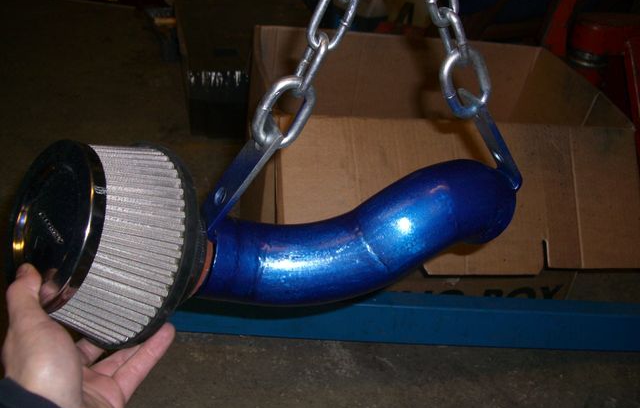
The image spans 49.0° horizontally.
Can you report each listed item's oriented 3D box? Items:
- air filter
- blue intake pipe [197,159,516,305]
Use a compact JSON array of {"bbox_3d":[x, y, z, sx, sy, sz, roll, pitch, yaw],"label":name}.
[{"bbox_3d":[-0.157,0.027,0.532,0.117,0.160,0.160,18,12,-46],"label":"air filter"},{"bbox_3d":[0.043,0.026,0.605,0.307,0.108,0.106,-10,33,-19],"label":"blue intake pipe"}]

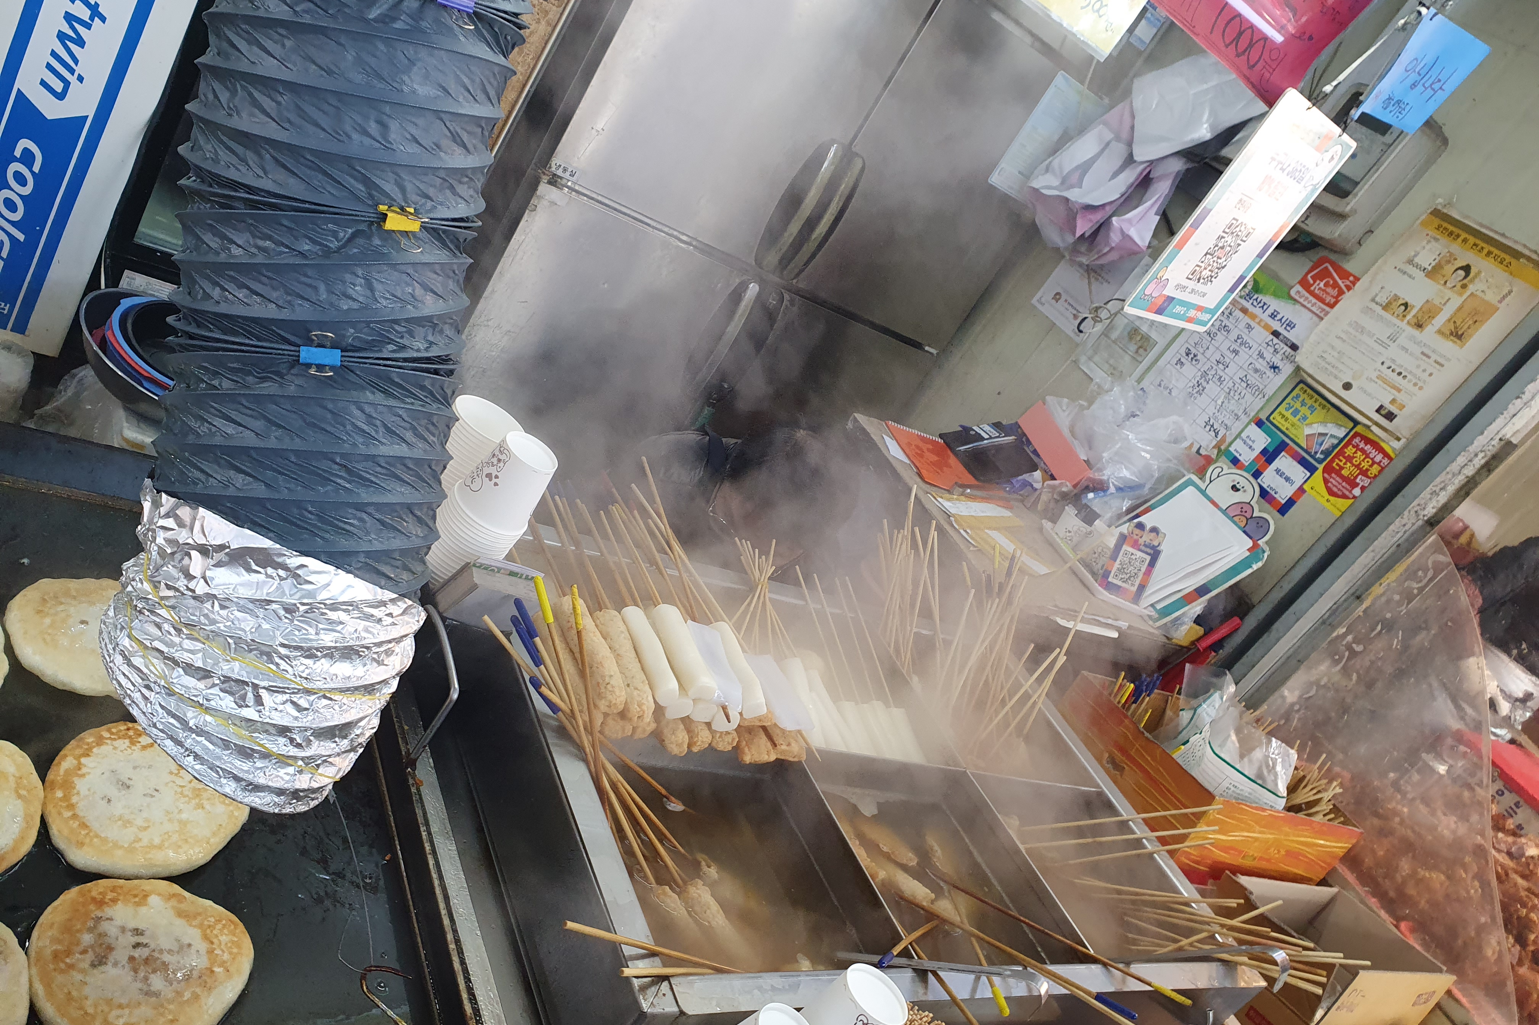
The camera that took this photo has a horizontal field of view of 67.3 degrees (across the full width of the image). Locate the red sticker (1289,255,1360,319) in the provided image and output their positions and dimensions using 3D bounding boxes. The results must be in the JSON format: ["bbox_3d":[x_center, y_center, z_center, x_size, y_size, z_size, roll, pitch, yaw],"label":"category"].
[{"bbox_3d":[1.072,-0.431,2.228,0.008,0.100,0.116,17,28,-37],"label":"red sticker"}]

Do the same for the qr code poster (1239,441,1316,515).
[{"bbox_3d":[0.981,-0.065,2.202,0.008,0.110,0.108,17,28,-37],"label":"qr code poster"}]

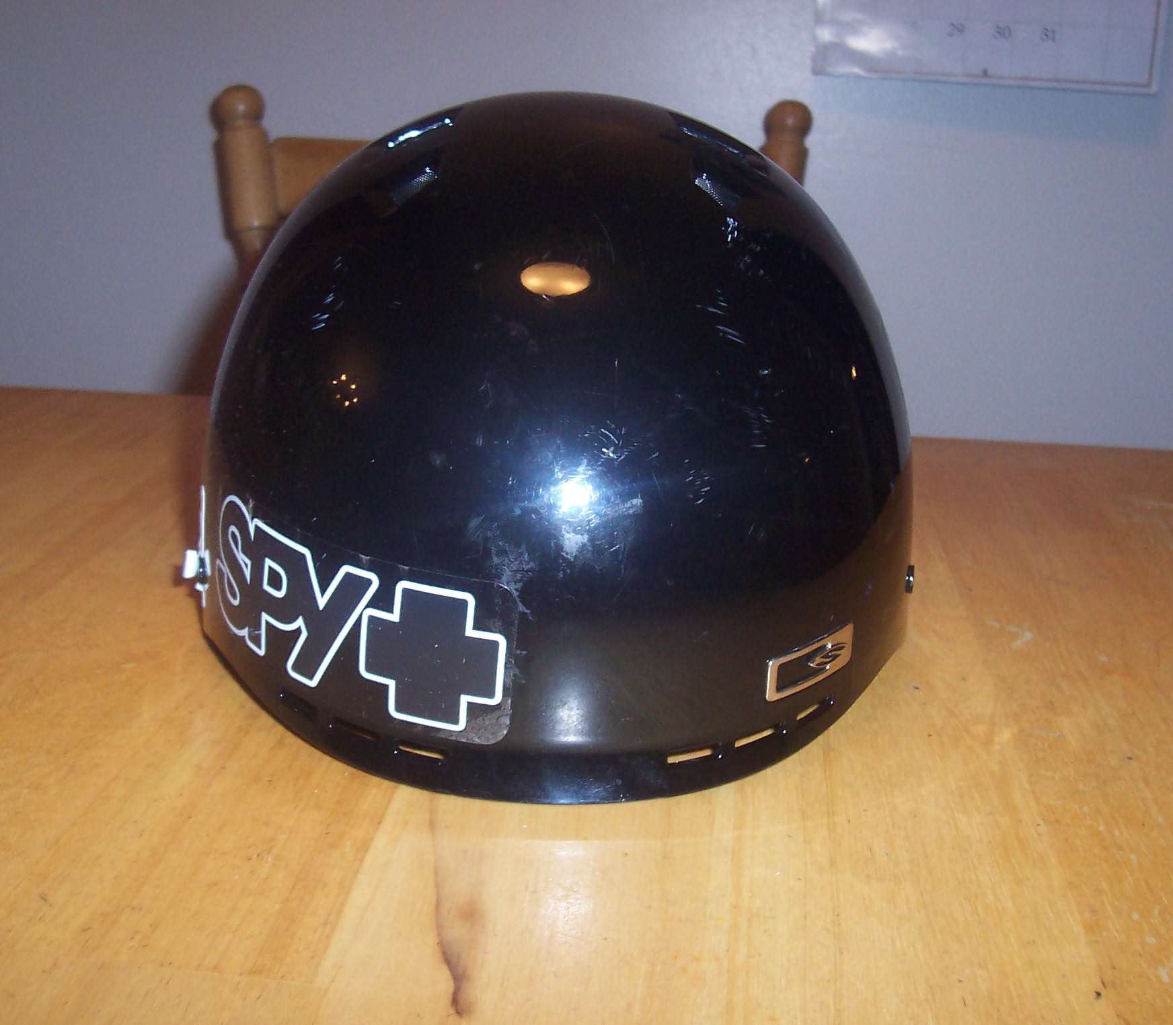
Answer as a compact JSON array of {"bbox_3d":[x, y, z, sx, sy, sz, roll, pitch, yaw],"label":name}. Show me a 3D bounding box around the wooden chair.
[{"bbox_3d":[-0.034,0.203,0.988,0.452,0.957,0.490,0,13,-9],"label":"wooden chair"}]

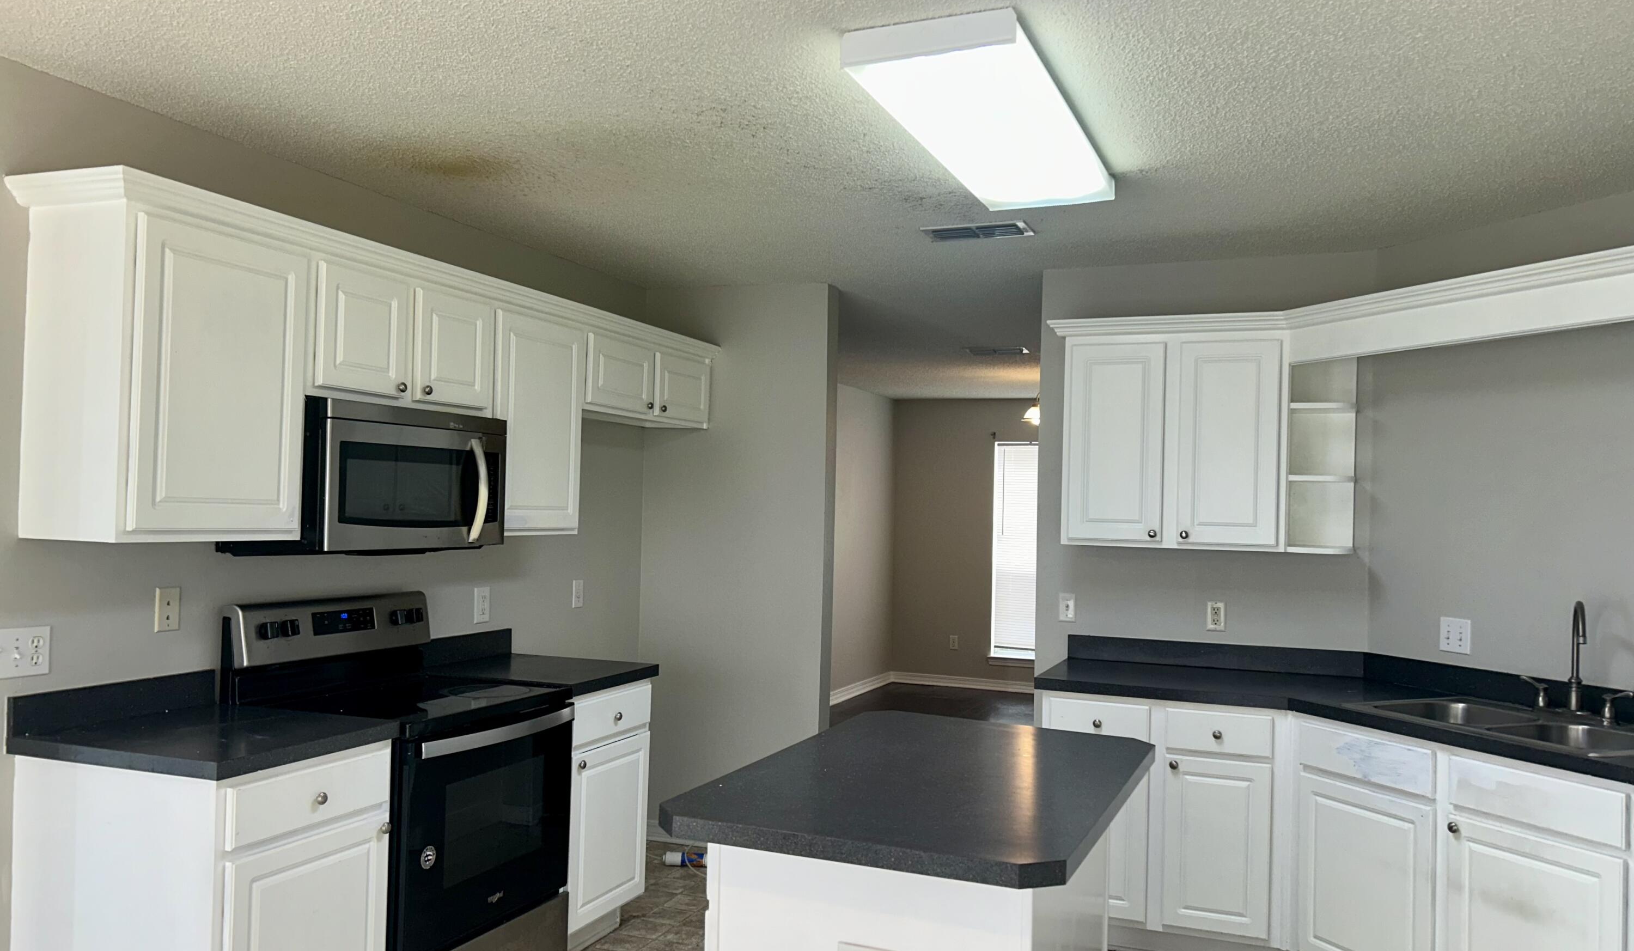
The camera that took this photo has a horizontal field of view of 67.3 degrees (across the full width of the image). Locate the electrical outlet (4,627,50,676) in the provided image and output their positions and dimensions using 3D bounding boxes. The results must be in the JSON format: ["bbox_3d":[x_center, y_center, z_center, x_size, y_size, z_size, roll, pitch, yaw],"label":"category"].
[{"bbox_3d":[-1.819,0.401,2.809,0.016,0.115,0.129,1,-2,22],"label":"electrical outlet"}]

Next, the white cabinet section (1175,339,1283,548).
[{"bbox_3d":[1.490,-0.106,4.414,0.345,0.722,0.335,1,-2,22],"label":"white cabinet section"}]

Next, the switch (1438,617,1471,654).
[{"bbox_3d":[2.097,0.529,4.045,0.018,0.115,0.117,2,-2,-23],"label":"switch"}]

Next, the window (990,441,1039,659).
[{"bbox_3d":[1.890,0.635,10.163,0.891,1.808,0.101,1,-2,22],"label":"window"}]

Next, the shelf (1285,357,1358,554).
[{"bbox_3d":[1.774,-0.072,4.301,0.231,0.695,0.319,1,-2,22],"label":"shelf"}]

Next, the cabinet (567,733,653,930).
[{"bbox_3d":[-0.909,1.156,4.130,0.511,0.570,0.518,1,-2,22],"label":"cabinet"}]

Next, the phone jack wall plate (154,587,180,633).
[{"bbox_3d":[-1.670,0.345,3.160,0.008,0.114,0.071,0,-2,22],"label":"phone jack wall plate"}]

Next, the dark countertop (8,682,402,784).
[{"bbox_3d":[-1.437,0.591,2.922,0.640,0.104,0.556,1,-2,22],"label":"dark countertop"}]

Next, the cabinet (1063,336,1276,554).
[{"bbox_3d":[1.305,-0.116,4.477,0.761,0.761,0.342,1,-2,22],"label":"cabinet"}]

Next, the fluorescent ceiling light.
[{"bbox_3d":[0.440,-0.823,2.933,0.357,0.083,1.214,1,-2,22],"label":"fluorescent ceiling light"}]

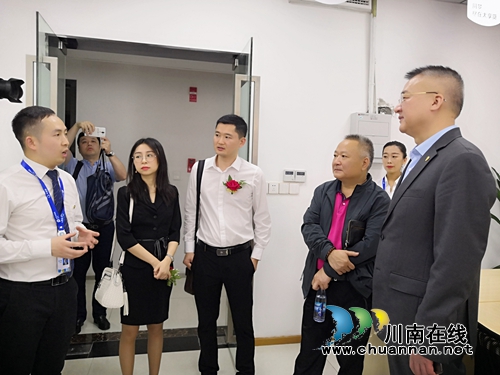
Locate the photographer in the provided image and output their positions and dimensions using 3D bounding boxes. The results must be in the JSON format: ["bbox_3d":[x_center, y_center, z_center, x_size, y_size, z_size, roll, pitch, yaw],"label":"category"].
[{"bbox_3d":[-1.315,0.323,3.291,0.600,1.760,0.500,1,3,-22],"label":"photographer"}]

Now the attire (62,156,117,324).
[{"bbox_3d":[-1.335,0.445,3.335,0.520,1.430,0.330,1,3,-22],"label":"attire"}]

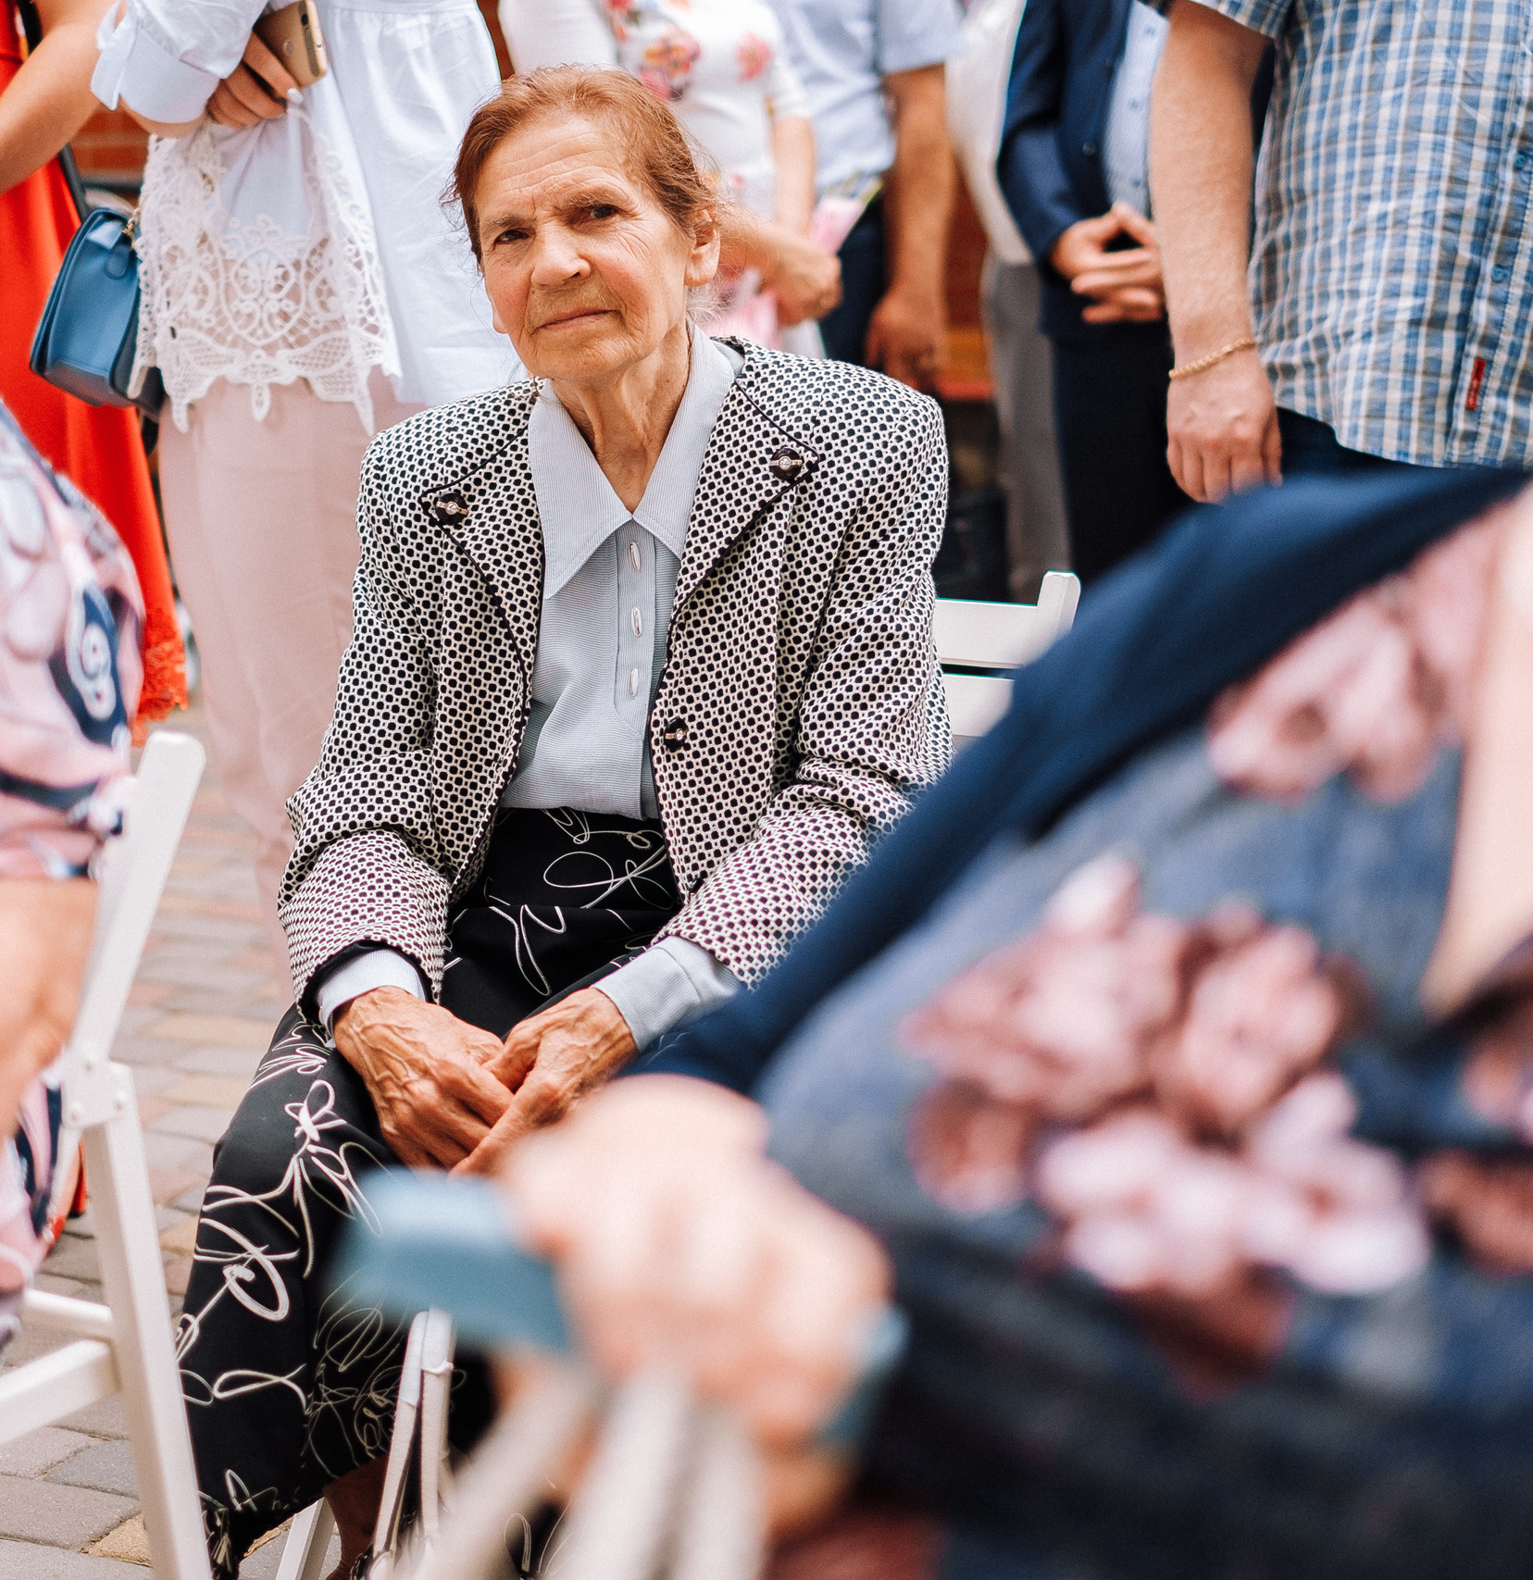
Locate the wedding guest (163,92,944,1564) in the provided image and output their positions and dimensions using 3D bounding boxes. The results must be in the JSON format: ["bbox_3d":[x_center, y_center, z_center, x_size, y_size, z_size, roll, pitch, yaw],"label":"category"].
[{"bbox_3d":[-0.135,0.063,2.590,0.510,1.200,0.700,5,13,21],"label":"wedding guest"}]

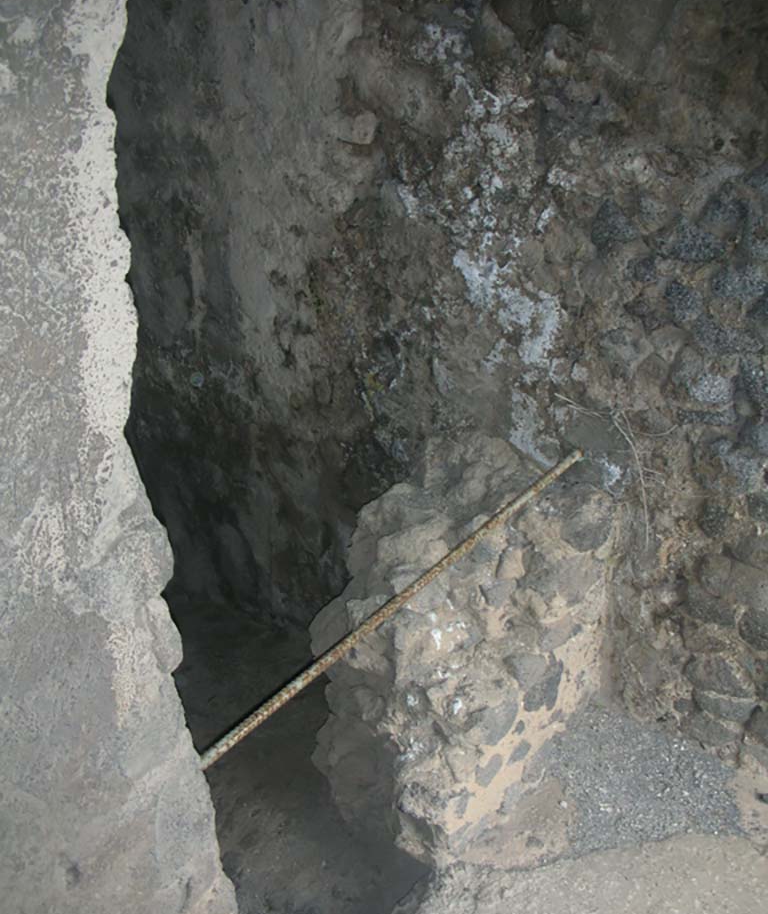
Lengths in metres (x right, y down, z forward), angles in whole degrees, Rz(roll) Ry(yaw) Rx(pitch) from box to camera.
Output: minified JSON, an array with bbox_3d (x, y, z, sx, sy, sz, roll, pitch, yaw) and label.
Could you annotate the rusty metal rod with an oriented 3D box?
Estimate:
[{"bbox_3d":[0.066,0.212,1.755,0.018,0.018,1.106,20,36,33],"label":"rusty metal rod"}]

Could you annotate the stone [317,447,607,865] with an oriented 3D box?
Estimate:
[{"bbox_3d":[0.122,0.342,2.012,0.360,0.520,0.530,21,36,34],"label":"stone"}]

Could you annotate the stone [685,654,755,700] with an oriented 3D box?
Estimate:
[{"bbox_3d":[0.654,0.412,1.993,0.130,0.092,0.080,21,36,34],"label":"stone"}]

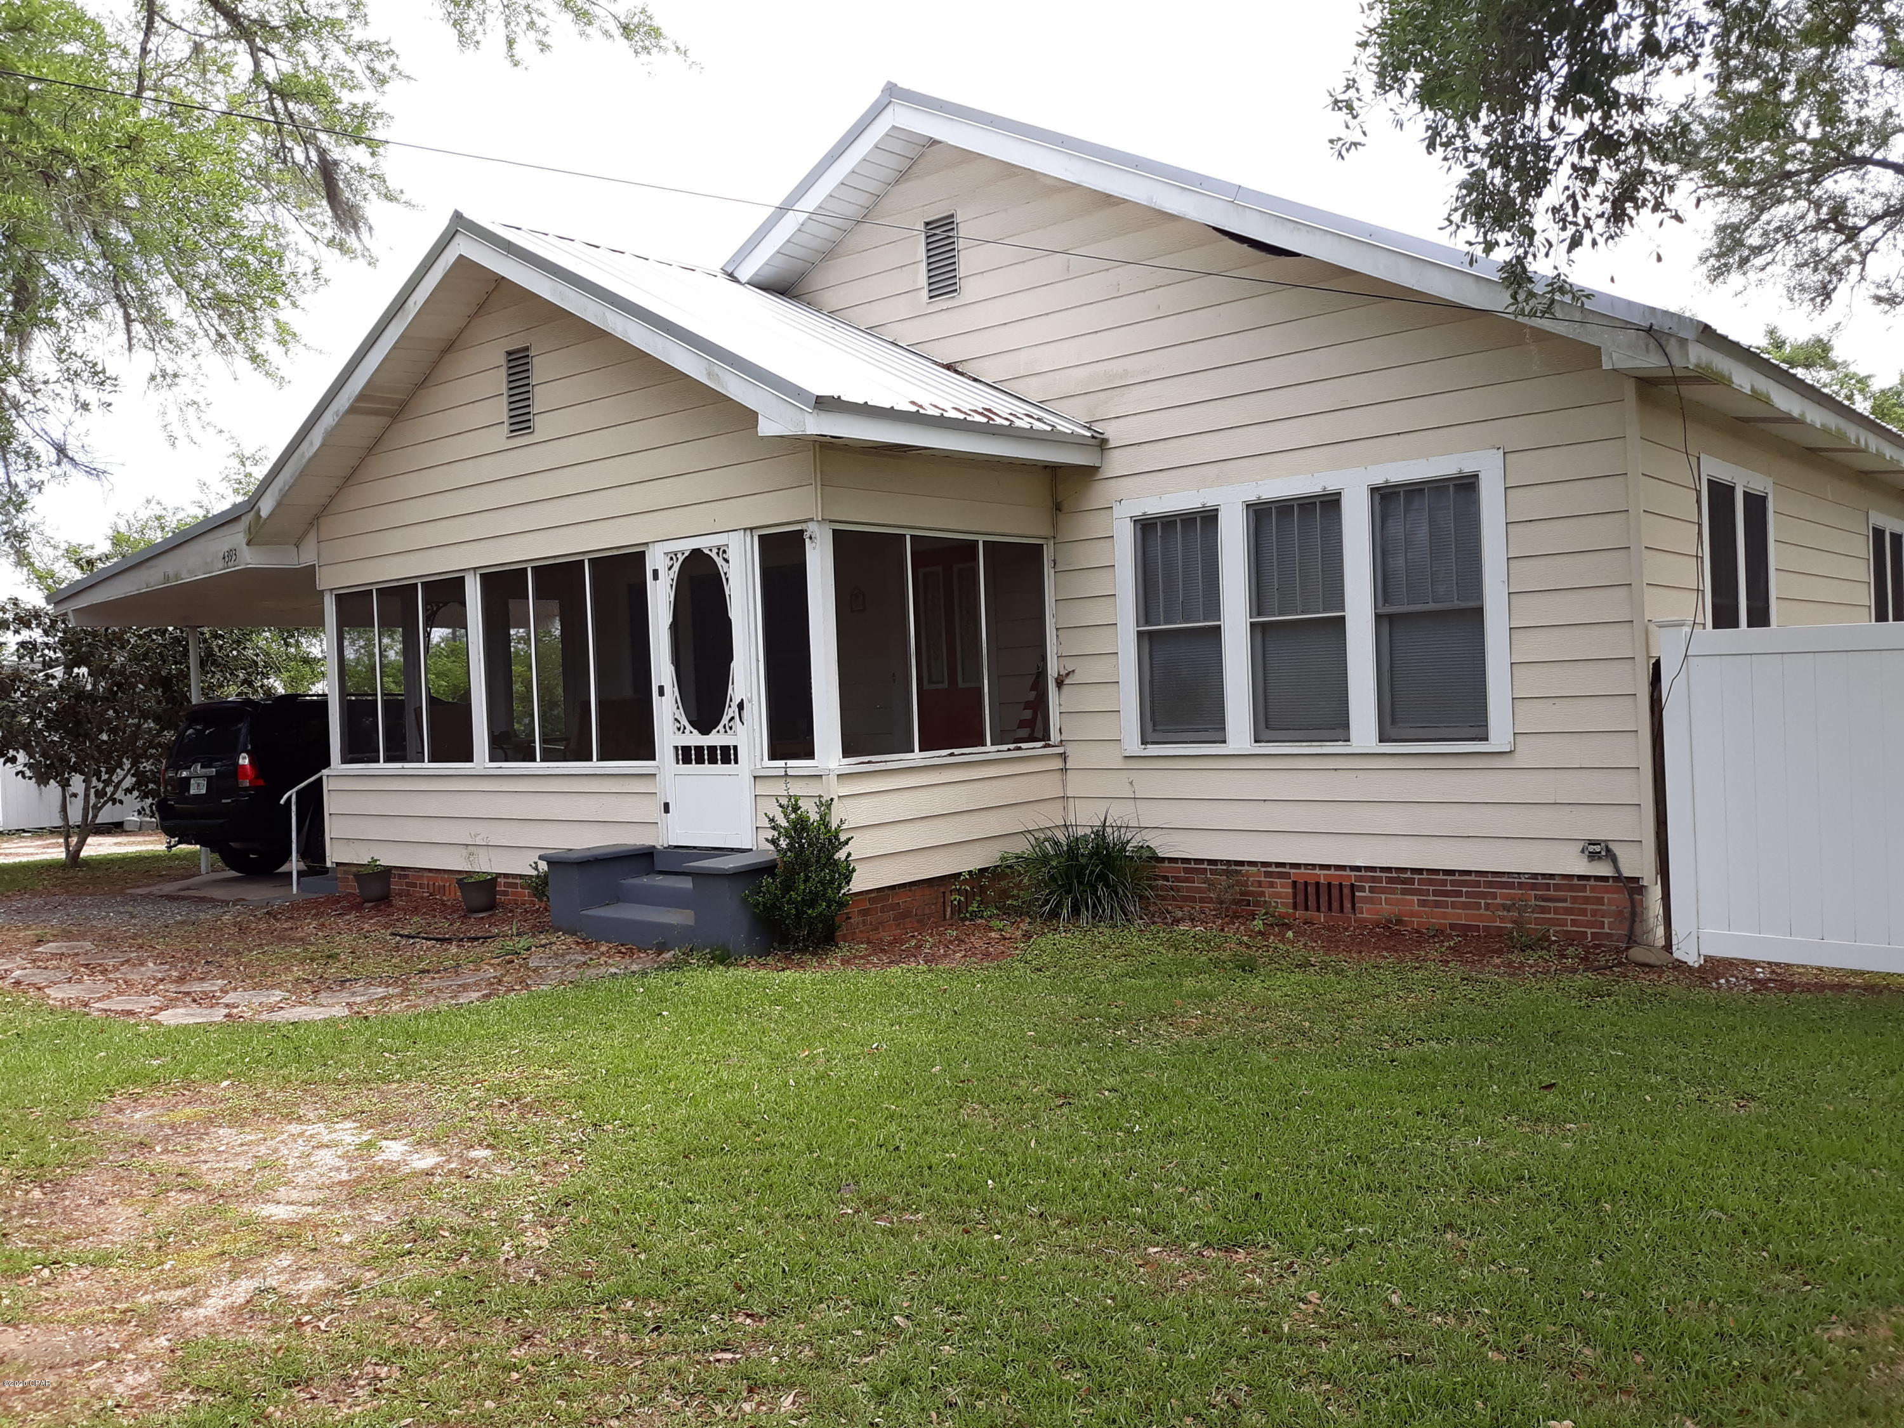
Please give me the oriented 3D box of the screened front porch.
[{"bbox_3d":[-2.287,-0.124,12.240,5.987,2.089,2.397,-2,1,39],"label":"screened front porch"}]

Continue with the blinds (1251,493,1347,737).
[{"bbox_3d":[2.271,-0.632,10.124,0.706,1.630,0.060,-2,1,39],"label":"blinds"}]

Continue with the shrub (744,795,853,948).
[{"bbox_3d":[-0.903,0.929,9.164,0.643,0.948,0.643,-2,1,0],"label":"shrub"}]

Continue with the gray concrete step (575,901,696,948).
[{"bbox_3d":[-1.852,1.340,9.613,1.100,0.185,0.330,-2,1,39],"label":"gray concrete step"}]

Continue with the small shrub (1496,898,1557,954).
[{"bbox_3d":[3.311,1.210,8.883,0.314,0.285,0.314,-2,1,39],"label":"small shrub"}]

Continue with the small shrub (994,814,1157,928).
[{"bbox_3d":[0.827,0.998,10.339,1.053,0.669,1.053,-2,1,0],"label":"small shrub"}]

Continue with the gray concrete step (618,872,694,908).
[{"bbox_3d":[-1.660,1.151,9.848,1.090,0.160,0.330,-2,1,39],"label":"gray concrete step"}]

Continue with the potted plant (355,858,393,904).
[{"bbox_3d":[-4.665,1.332,12.399,0.291,0.354,0.291,-2,1,39],"label":"potted plant"}]

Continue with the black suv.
[{"bbox_3d":[-6.069,0.692,16.995,1.910,1.800,4.800,-2,1,37],"label":"black suv"}]

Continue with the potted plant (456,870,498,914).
[{"bbox_3d":[-3.513,1.303,11.383,0.294,0.311,0.294,-2,1,39],"label":"potted plant"}]

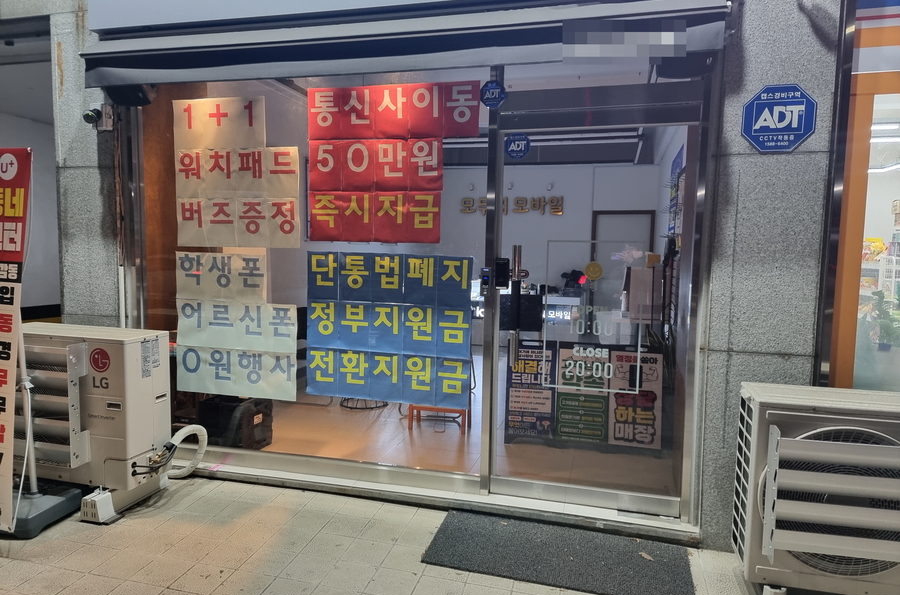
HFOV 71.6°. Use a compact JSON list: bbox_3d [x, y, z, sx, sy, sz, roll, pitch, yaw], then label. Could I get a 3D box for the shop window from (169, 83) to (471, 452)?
[{"bbox_3d":[-0.839,-0.119,3.649,2.138,2.218,0.059,2,6,15],"label":"shop window"}]

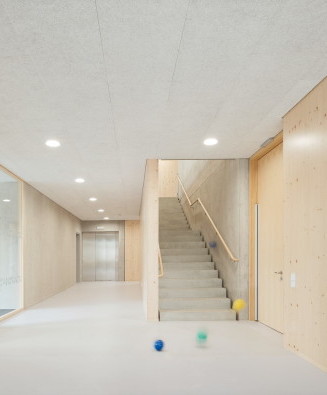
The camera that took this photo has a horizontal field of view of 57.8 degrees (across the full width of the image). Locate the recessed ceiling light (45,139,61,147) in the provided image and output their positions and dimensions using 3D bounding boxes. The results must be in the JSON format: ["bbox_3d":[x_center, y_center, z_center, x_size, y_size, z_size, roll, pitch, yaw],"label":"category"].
[{"bbox_3d":[-1.616,-0.792,4.350,0.205,0.040,0.205,0,-5,0],"label":"recessed ceiling light"}]

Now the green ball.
[{"bbox_3d":[0.472,1.719,3.640,0.122,0.130,0.122,0,-5,0],"label":"green ball"}]

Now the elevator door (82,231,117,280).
[{"bbox_3d":[-2.845,2.661,13.300,1.620,2.200,0.100,0,-5,0],"label":"elevator door"}]

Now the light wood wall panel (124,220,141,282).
[{"bbox_3d":[-1.391,2.392,13.300,0.730,2.720,0.090,0,-5,0],"label":"light wood wall panel"}]

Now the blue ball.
[{"bbox_3d":[-0.051,1.745,3.500,0.115,0.120,0.115,0,-5,0],"label":"blue ball"}]

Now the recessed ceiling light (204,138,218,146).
[{"bbox_3d":[0.686,-0.798,4.300,0.205,0.040,0.205,0,-5,0],"label":"recessed ceiling light"}]

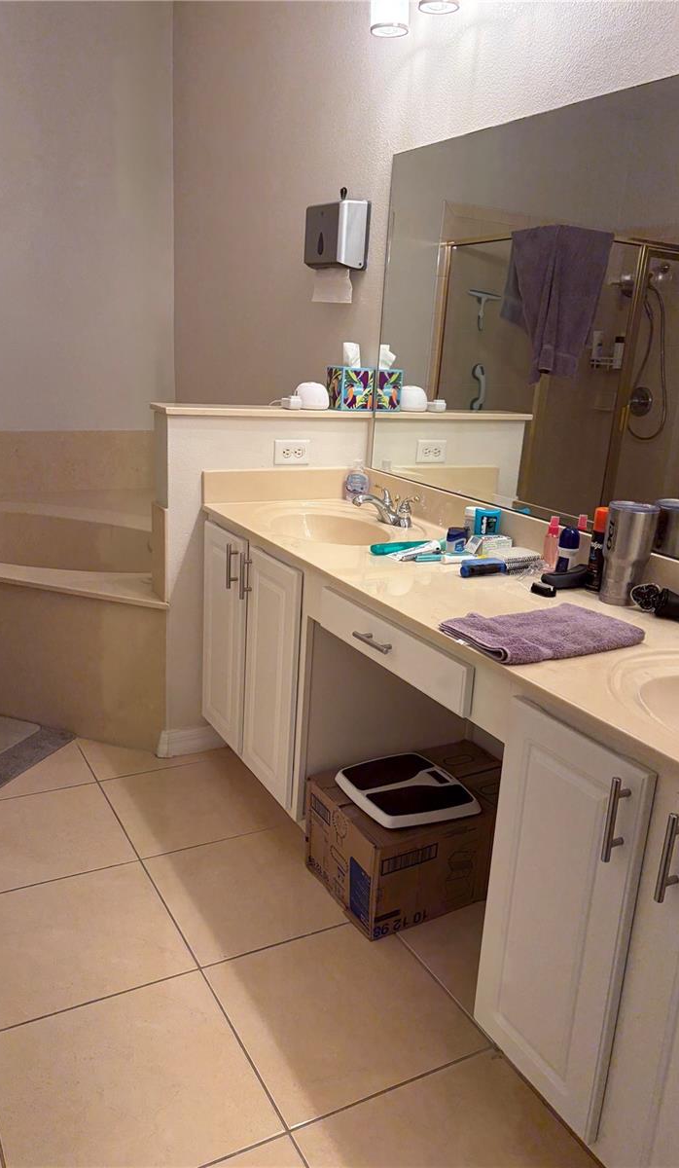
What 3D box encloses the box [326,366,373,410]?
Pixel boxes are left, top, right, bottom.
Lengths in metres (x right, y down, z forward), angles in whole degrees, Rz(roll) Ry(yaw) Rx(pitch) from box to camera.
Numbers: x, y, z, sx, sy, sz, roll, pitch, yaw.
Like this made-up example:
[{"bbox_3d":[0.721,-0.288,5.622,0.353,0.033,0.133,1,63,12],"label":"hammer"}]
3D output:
[{"bbox_3d":[0.030,-0.629,2.829,0.109,0.129,0.111,-5,18,-28],"label":"box"}]

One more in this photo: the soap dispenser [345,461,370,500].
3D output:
[{"bbox_3d":[0.055,-0.325,2.749,0.077,0.127,0.048,0,16,-11],"label":"soap dispenser"}]

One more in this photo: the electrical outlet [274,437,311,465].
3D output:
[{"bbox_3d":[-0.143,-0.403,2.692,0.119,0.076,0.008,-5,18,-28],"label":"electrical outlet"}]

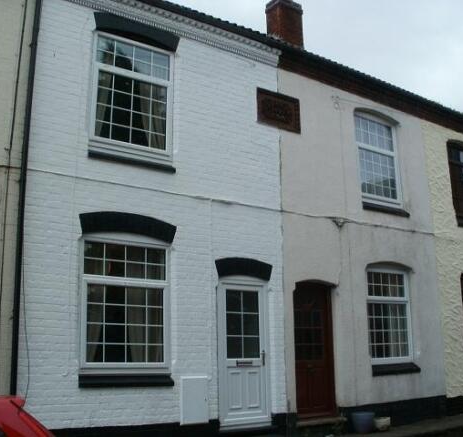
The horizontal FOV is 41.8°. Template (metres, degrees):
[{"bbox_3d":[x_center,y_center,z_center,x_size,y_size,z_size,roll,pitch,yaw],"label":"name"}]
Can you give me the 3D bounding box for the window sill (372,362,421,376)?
[{"bbox_3d":[2.605,2.425,9.730,1.160,0.167,0.140,8,-14,-34],"label":"window sill"}]

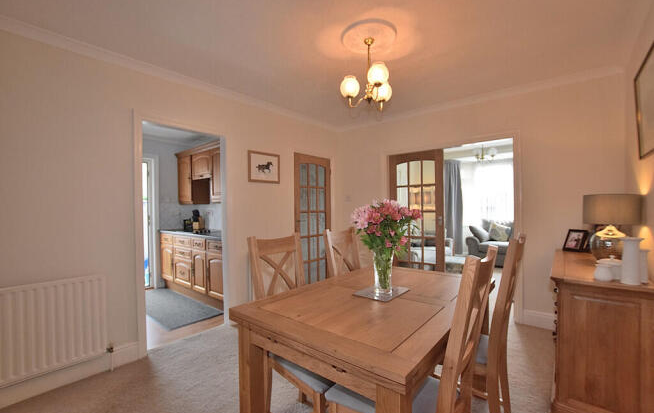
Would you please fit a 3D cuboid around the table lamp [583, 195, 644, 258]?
[{"bbox_3d":[1.990,0.157,1.909,0.291,0.485,0.291,0,0,41],"label":"table lamp"}]

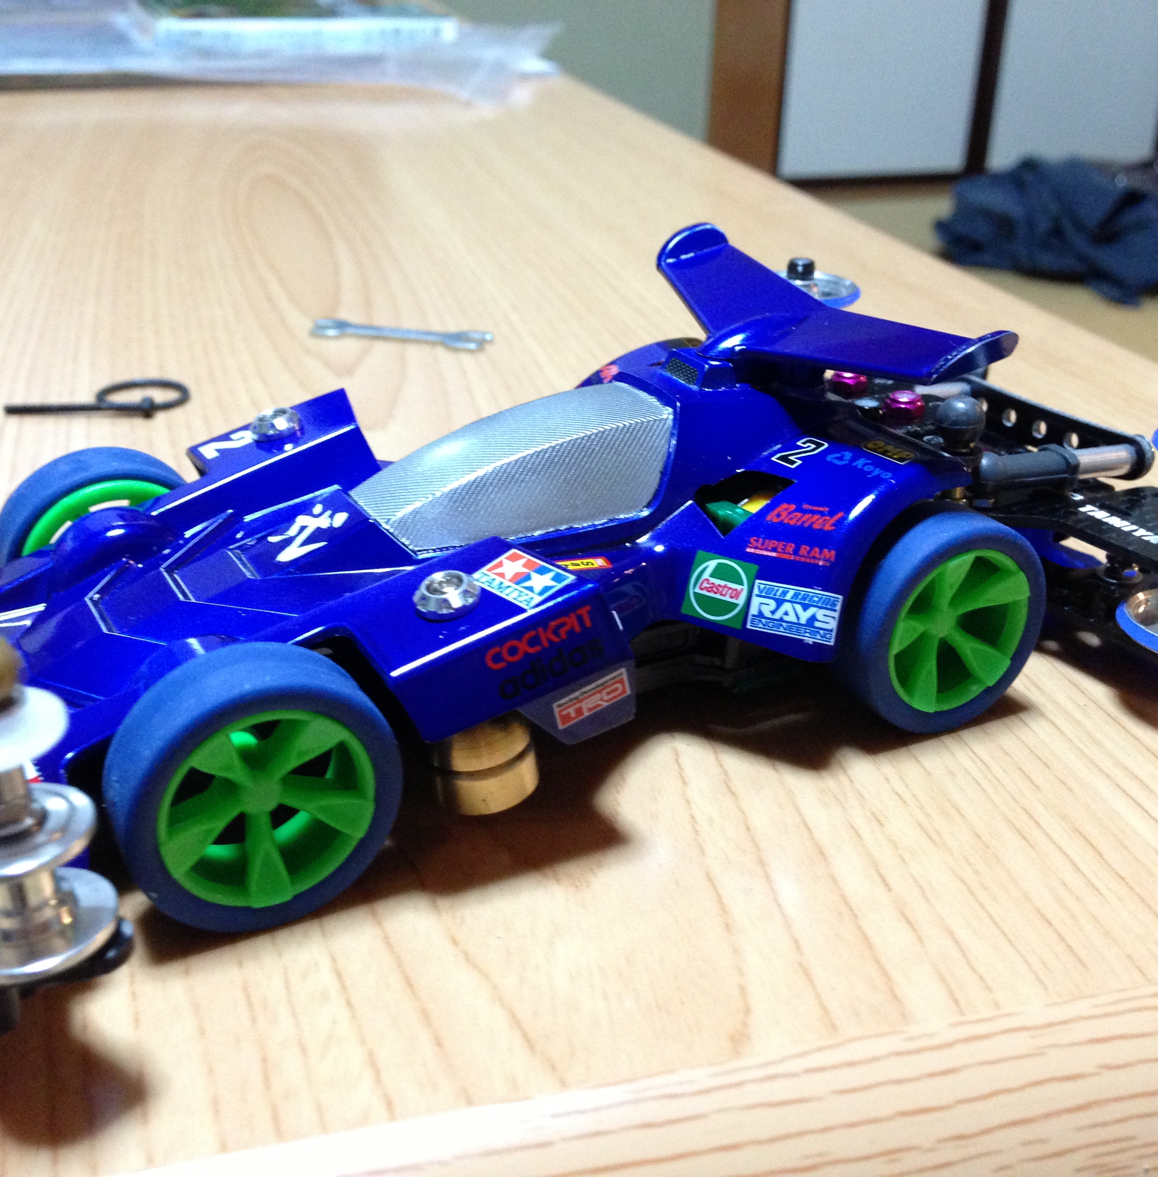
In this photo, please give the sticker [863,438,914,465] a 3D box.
[{"bbox_3d":[0.035,-0.016,0.169,0.003,0.001,0.006,-35,43,-28],"label":"sticker"}]

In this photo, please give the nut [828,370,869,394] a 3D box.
[{"bbox_3d":[0.036,-0.028,0.202,0.005,0.003,0.005,-12,27,-26],"label":"nut"}]

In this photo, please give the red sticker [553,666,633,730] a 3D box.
[{"bbox_3d":[0.001,0.011,0.148,0.008,0.003,0.001,-25,32,-17],"label":"red sticker"}]

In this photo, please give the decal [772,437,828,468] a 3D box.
[{"bbox_3d":[0.025,-0.015,0.170,0.005,0.001,0.004,-37,44,-15],"label":"decal"}]

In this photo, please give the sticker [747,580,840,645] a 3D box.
[{"bbox_3d":[0.024,0.003,0.167,0.010,0.006,0.001,11,3,4],"label":"sticker"}]

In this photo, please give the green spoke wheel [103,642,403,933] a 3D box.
[{"bbox_3d":[-0.030,0.018,0.138,0.025,0.025,0.009,-12,27,-26],"label":"green spoke wheel"}]

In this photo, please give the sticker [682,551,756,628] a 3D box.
[{"bbox_3d":[0.016,0.000,0.168,0.007,0.007,0.001,15,3,3],"label":"sticker"}]

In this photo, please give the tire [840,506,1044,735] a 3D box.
[{"bbox_3d":[0.041,0.004,0.171,0.026,0.026,0.009,-12,28,-25],"label":"tire"}]

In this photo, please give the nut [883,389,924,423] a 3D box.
[{"bbox_3d":[0.042,-0.023,0.192,0.005,0.003,0.005,-12,28,-25],"label":"nut"}]

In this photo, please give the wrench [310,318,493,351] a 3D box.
[{"bbox_3d":[-0.040,-0.055,0.322,0.041,0.001,0.009,7,26,13],"label":"wrench"}]

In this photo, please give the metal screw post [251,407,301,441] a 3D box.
[{"bbox_3d":[-0.039,-0.021,0.189,0.006,0.003,0.006,-25,29,-20],"label":"metal screw post"}]

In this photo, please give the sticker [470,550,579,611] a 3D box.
[{"bbox_3d":[-0.006,-0.001,0.145,0.006,0.001,0.009,-35,44,-30],"label":"sticker"}]

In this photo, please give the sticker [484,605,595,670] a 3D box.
[{"bbox_3d":[-0.004,0.005,0.142,0.011,0.003,0.001,-23,31,-18],"label":"sticker"}]

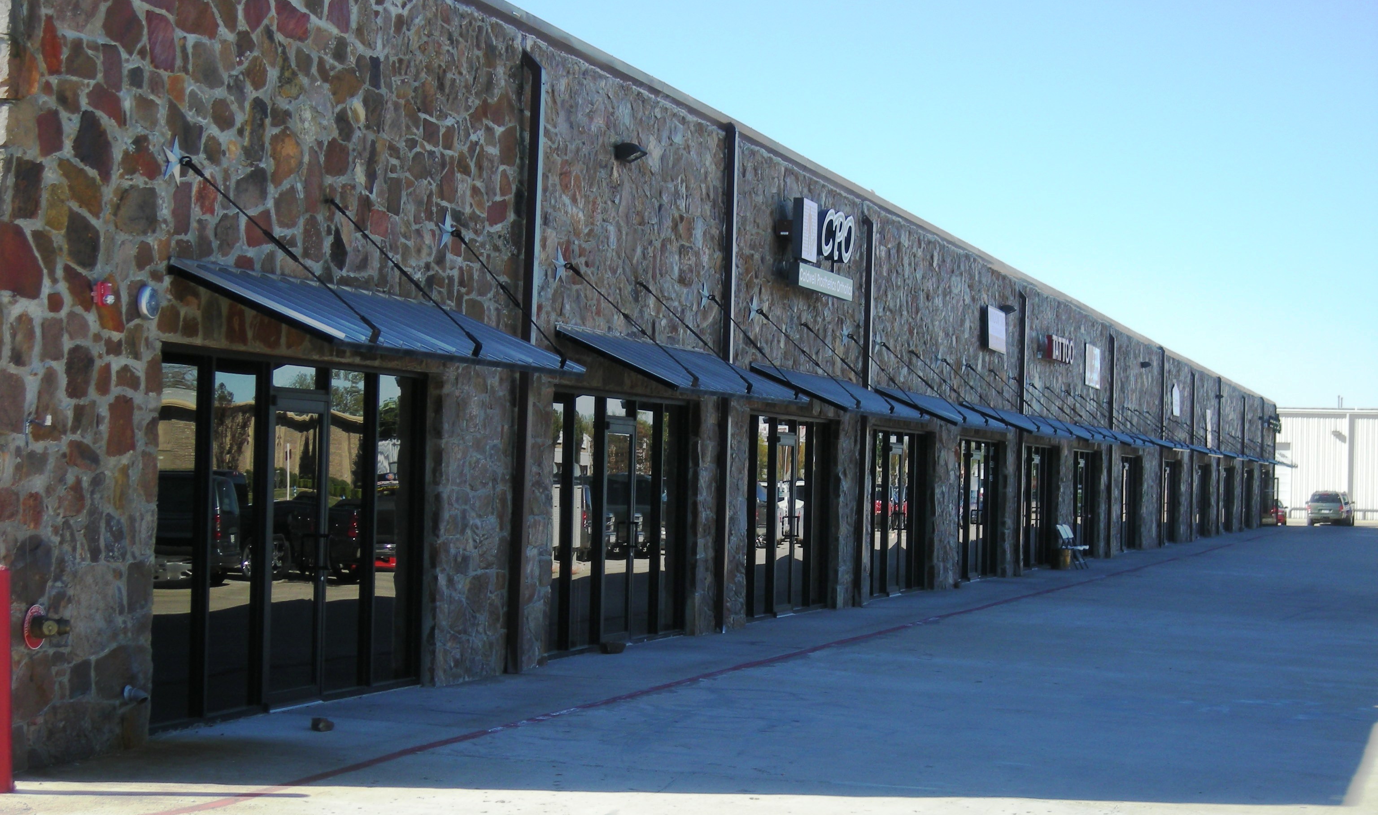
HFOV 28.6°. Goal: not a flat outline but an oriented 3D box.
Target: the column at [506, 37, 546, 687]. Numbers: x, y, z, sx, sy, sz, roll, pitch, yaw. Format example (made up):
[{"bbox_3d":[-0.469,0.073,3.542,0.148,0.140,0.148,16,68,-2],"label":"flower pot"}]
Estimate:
[{"bbox_3d":[-1.350,-0.385,22.343,0.150,5.144,0.110,1,-1,16],"label":"column"}]

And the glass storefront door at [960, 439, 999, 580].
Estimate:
[{"bbox_3d":[4.785,1.712,45.664,0.140,2.400,4.860,1,-1,16],"label":"glass storefront door"}]

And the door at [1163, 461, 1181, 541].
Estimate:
[{"bbox_3d":[13.577,2.705,77.265,0.140,2.400,4.860,1,-1,16],"label":"door"}]

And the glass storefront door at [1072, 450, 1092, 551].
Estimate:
[{"bbox_3d":[8.463,2.127,58.883,0.140,2.400,4.860,1,-1,16],"label":"glass storefront door"}]

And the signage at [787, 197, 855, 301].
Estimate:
[{"bbox_3d":[1.595,-1.895,32.754,0.210,1.003,2.989,1,-2,16],"label":"signage"}]

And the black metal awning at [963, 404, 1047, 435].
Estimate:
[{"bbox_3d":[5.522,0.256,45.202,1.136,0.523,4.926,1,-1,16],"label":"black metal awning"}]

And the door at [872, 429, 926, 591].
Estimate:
[{"bbox_3d":[2.966,1.521,39.197,0.120,2.417,4.710,1,-2,16],"label":"door"}]

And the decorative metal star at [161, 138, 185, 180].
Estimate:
[{"bbox_3d":[-3.082,-1.476,16.249,0.050,0.289,0.304,1,-1,16],"label":"decorative metal star"}]

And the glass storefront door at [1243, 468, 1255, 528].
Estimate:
[{"bbox_3d":[22.310,3.663,108.335,0.120,2.422,4.800,1,-2,16],"label":"glass storefront door"}]

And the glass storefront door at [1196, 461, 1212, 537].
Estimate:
[{"bbox_3d":[16.405,3.024,87.428,0.140,2.400,4.860,1,-1,16],"label":"glass storefront door"}]

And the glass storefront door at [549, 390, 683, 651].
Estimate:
[{"bbox_3d":[-0.719,1.090,25.884,0.140,2.400,4.860,1,-1,16],"label":"glass storefront door"}]

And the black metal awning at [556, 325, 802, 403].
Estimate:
[{"bbox_3d":[0.038,-0.366,25.972,1.110,0.535,5.000,1,-2,16],"label":"black metal awning"}]

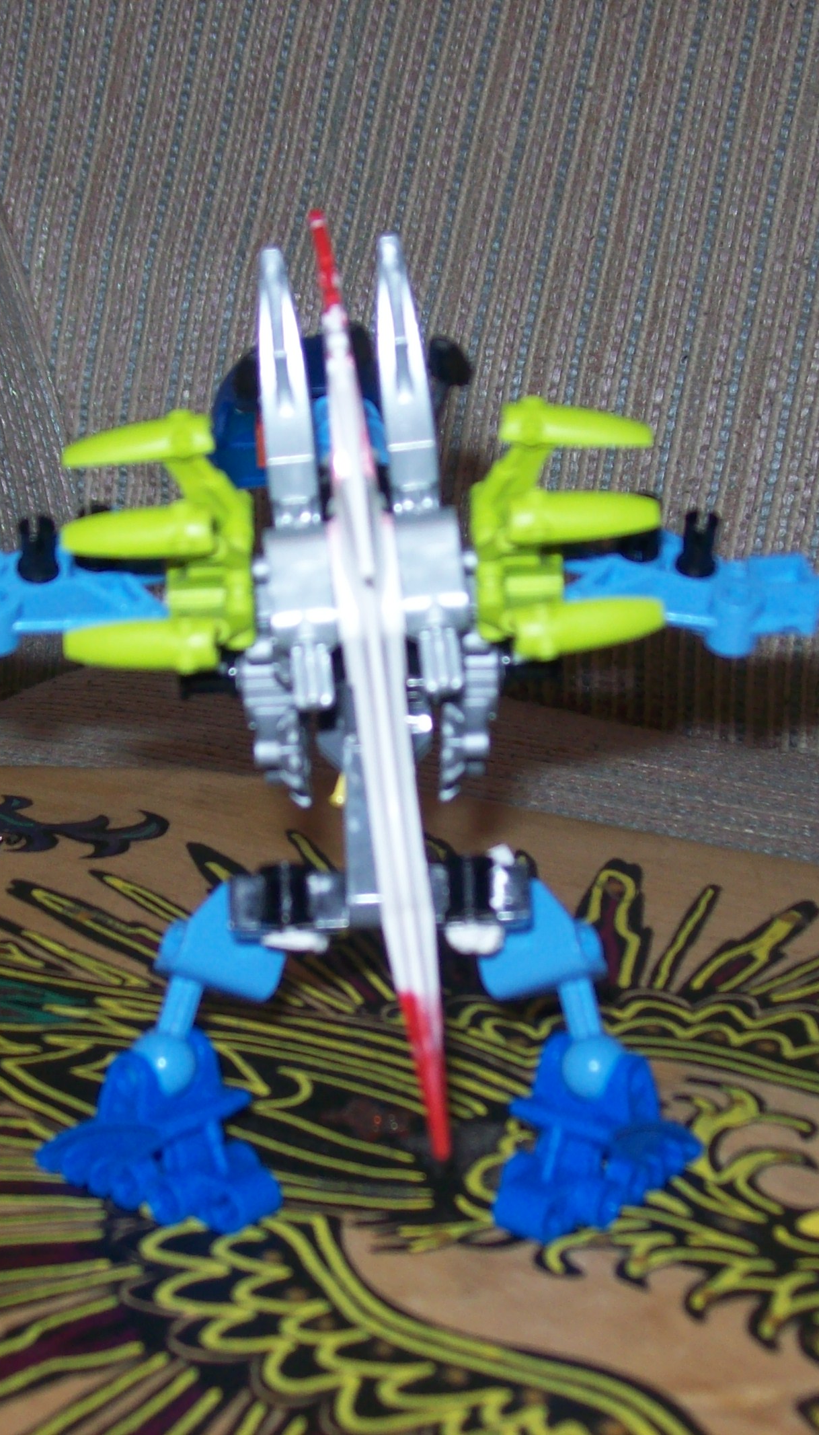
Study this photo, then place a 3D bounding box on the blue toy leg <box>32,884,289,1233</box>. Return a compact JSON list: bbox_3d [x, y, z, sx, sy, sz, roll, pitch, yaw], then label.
[{"bbox_3d":[-0.040,0.054,0.400,0.038,0.047,0.030,8,28,16],"label":"blue toy leg"}]

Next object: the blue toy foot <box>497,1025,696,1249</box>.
[{"bbox_3d":[0.030,0.068,0.403,0.032,0.024,0.026,1,31,-1],"label":"blue toy foot"}]

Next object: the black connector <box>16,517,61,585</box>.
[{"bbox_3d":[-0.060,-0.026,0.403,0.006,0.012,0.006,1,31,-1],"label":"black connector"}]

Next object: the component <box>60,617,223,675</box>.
[{"bbox_3d":[-0.043,-0.011,0.396,0.025,0.007,0.008,1,31,-1],"label":"component"}]

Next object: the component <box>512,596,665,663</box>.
[{"bbox_3d":[0.028,-0.014,0.396,0.025,0.007,0.008,0,31,-2],"label":"component"}]

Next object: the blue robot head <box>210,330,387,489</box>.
[{"bbox_3d":[-0.016,-0.050,0.402,0.033,0.022,0.024,0,27,0],"label":"blue robot head"}]

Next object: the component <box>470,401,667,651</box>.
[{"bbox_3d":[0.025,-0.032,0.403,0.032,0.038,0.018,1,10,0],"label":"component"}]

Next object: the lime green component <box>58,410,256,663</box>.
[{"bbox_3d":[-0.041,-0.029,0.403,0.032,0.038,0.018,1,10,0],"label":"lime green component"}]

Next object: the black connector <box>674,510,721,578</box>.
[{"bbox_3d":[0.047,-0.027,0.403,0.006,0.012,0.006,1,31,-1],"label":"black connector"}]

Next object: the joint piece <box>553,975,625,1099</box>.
[{"bbox_3d":[0.029,0.052,0.404,0.010,0.019,0.010,-6,21,4],"label":"joint piece"}]

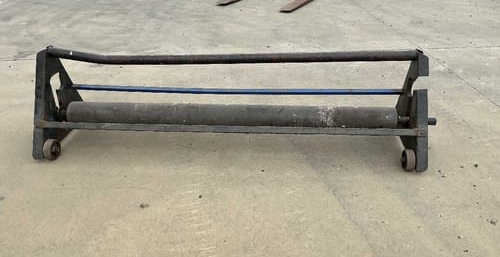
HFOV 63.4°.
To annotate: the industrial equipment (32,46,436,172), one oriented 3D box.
[{"bbox_3d":[-0.118,-0.196,2.517,2.404,0.603,0.635,1,30,5],"label":"industrial equipment"}]

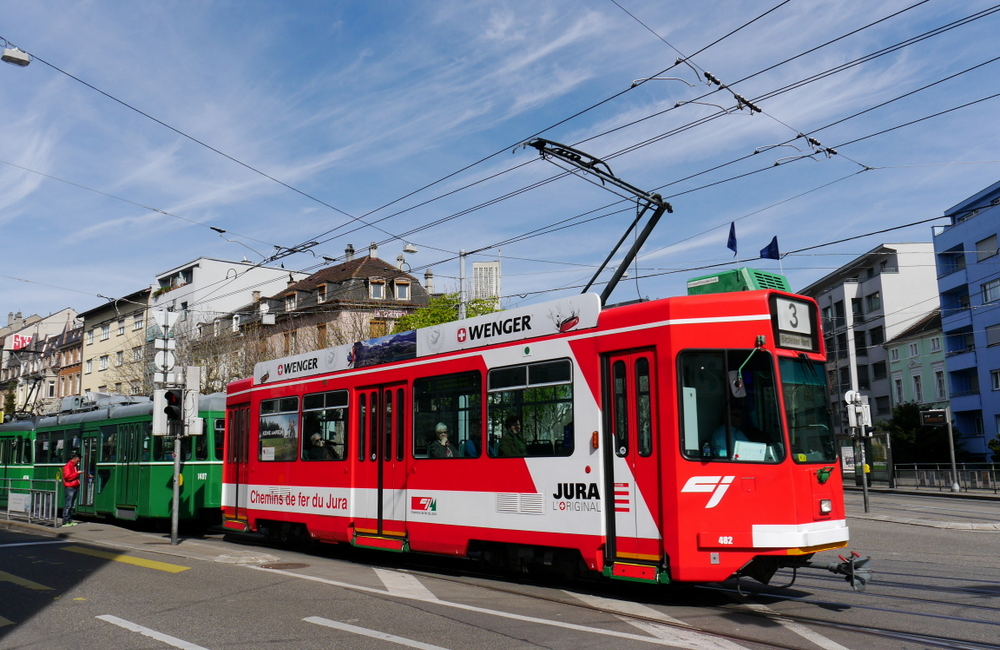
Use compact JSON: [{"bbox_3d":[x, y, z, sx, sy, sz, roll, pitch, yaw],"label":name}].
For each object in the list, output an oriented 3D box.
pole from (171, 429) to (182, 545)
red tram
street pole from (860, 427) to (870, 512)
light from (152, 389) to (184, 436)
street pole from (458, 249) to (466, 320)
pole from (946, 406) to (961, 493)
[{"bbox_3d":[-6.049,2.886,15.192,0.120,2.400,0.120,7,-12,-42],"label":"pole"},{"bbox_3d":[-0.950,1.994,13.048,2.220,3.420,12.800,7,-12,-42],"label":"red tram"},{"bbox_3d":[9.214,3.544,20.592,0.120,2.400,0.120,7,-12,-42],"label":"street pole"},{"bbox_3d":[-6.270,1.655,15.300,0.500,0.920,0.400,-7,-11,33],"label":"light"},{"bbox_3d":[-1.290,1.706,29.075,0.220,9.170,0.220,7,-12,-42],"label":"street pole"},{"bbox_3d":[15.941,4.380,28.540,0.140,3.000,0.140,7,-12,-42],"label":"pole"}]

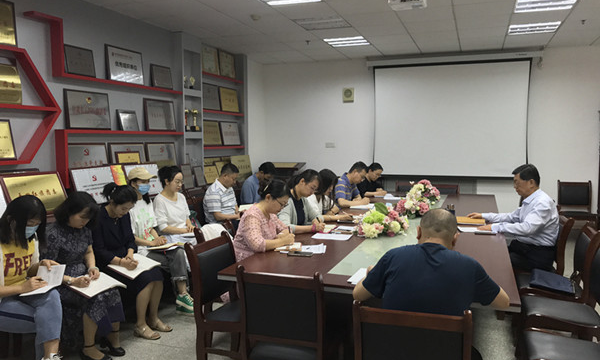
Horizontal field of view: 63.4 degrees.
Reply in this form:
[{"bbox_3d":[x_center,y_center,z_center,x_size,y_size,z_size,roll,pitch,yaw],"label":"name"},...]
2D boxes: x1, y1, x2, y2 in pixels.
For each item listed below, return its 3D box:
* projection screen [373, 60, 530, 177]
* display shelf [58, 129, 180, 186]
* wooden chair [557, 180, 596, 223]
[{"bbox_3d":[2.409,-0.971,7.913,2.430,1.860,0.050,2,5,20],"label":"projection screen"},{"bbox_3d":[-1.895,-0.270,5.452,0.150,0.560,1.980,2,5,20],"label":"display shelf"},{"bbox_3d":[4.084,0.499,7.168,0.460,0.950,0.520,2,5,20],"label":"wooden chair"}]

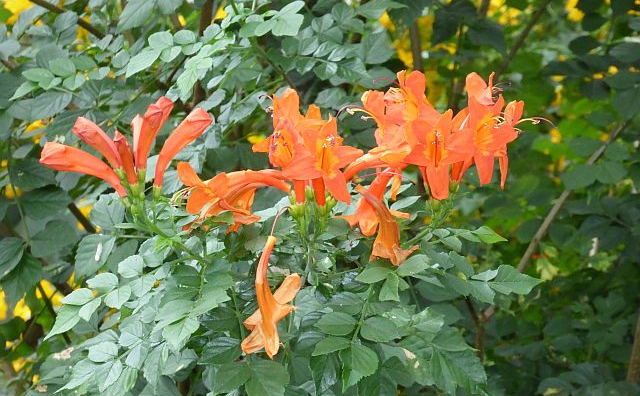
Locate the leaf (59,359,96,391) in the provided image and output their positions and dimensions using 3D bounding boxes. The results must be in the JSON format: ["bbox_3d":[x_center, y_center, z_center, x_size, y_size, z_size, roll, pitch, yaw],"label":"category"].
[{"bbox_3d":[-0.126,0.092,1.540,0.025,0.010,0.011,-36,66,-19],"label":"leaf"}]

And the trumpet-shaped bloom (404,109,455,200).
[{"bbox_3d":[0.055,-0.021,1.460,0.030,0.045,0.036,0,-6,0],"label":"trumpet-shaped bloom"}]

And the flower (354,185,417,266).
[{"bbox_3d":[0.036,0.015,1.610,0.031,0.043,0.032,15,3,1],"label":"flower"}]

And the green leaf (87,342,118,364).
[{"bbox_3d":[-0.116,0.083,1.580,0.018,0.005,0.014,-14,49,-5],"label":"green leaf"}]

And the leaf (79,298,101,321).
[{"bbox_3d":[-0.112,0.054,1.440,0.010,0.004,0.015,17,60,47],"label":"leaf"}]

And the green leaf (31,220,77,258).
[{"bbox_3d":[-0.158,0.025,1.750,0.027,0.022,0.010,-5,-17,-2],"label":"green leaf"}]

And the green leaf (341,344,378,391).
[{"bbox_3d":[0.021,0.097,1.680,0.023,0.032,0.006,8,-30,1],"label":"green leaf"}]

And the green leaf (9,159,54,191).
[{"bbox_3d":[-0.151,-0.012,1.550,0.025,0.019,0.004,18,-29,12],"label":"green leaf"}]

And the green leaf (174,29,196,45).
[{"bbox_3d":[-0.081,-0.096,1.781,0.015,0.003,0.012,25,60,23],"label":"green leaf"}]

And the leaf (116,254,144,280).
[{"bbox_3d":[-0.106,0.039,1.681,0.017,0.003,0.016,17,59,25],"label":"leaf"}]

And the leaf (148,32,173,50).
[{"bbox_3d":[-0.081,-0.080,1.500,0.013,0.004,0.012,25,51,6],"label":"leaf"}]

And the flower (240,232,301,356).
[{"bbox_3d":[-0.026,0.052,1.570,0.031,0.066,0.032,-2,3,0],"label":"flower"}]

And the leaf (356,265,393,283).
[{"bbox_3d":[0.030,0.043,1.691,0.021,0.004,0.014,-12,46,-12],"label":"leaf"}]

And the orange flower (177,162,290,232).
[{"bbox_3d":[-0.046,0.000,1.580,0.057,0.037,0.038,-2,6,-18],"label":"orange flower"}]

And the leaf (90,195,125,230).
[{"bbox_3d":[-0.115,0.008,1.600,0.018,0.020,0.010,-12,-17,-4],"label":"leaf"}]

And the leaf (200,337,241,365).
[{"bbox_3d":[-0.049,0.075,1.450,0.021,0.004,0.017,-27,48,-17],"label":"leaf"}]

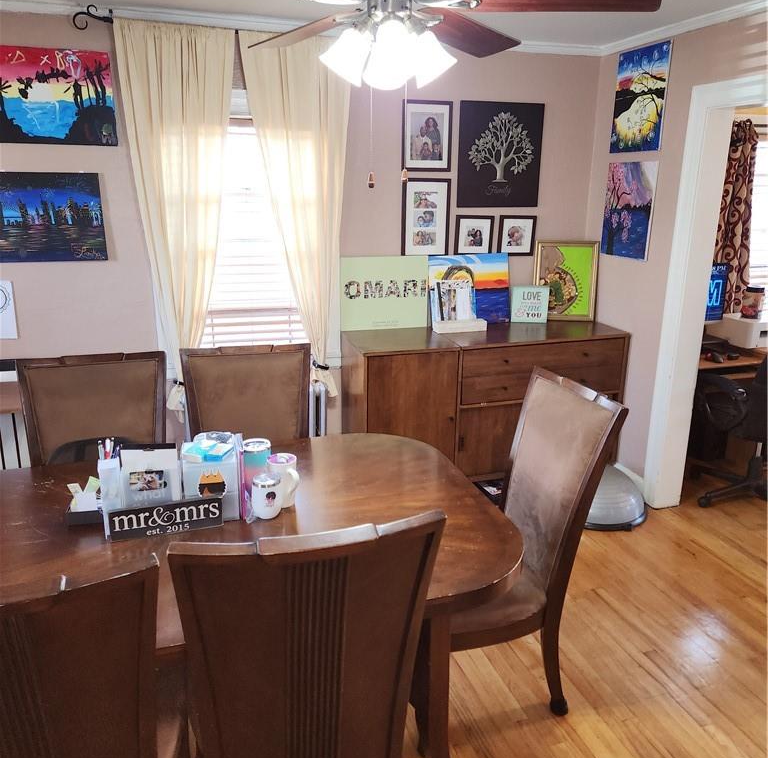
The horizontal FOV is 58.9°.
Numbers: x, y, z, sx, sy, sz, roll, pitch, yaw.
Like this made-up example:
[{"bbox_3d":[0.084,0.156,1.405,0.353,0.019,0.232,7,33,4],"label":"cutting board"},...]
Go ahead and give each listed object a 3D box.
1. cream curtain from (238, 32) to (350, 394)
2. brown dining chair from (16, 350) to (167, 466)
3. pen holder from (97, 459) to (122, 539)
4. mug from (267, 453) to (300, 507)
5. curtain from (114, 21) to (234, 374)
[{"bbox_3d":[-0.440,-0.775,3.539,0.540,1.830,0.100,-5,17,-18],"label":"cream curtain"},{"bbox_3d":[-0.998,0.515,2.396,0.510,1.080,0.630,-4,17,-16],"label":"brown dining chair"},{"bbox_3d":[-0.746,0.328,1.879,0.056,0.210,0.070,-5,17,-18],"label":"pen holder"},{"bbox_3d":[-0.297,0.312,2.067,0.123,0.145,0.091,14,21,39],"label":"mug"},{"bbox_3d":[-0.931,-0.765,3.283,0.529,1.721,0.110,-5,17,-18],"label":"curtain"}]

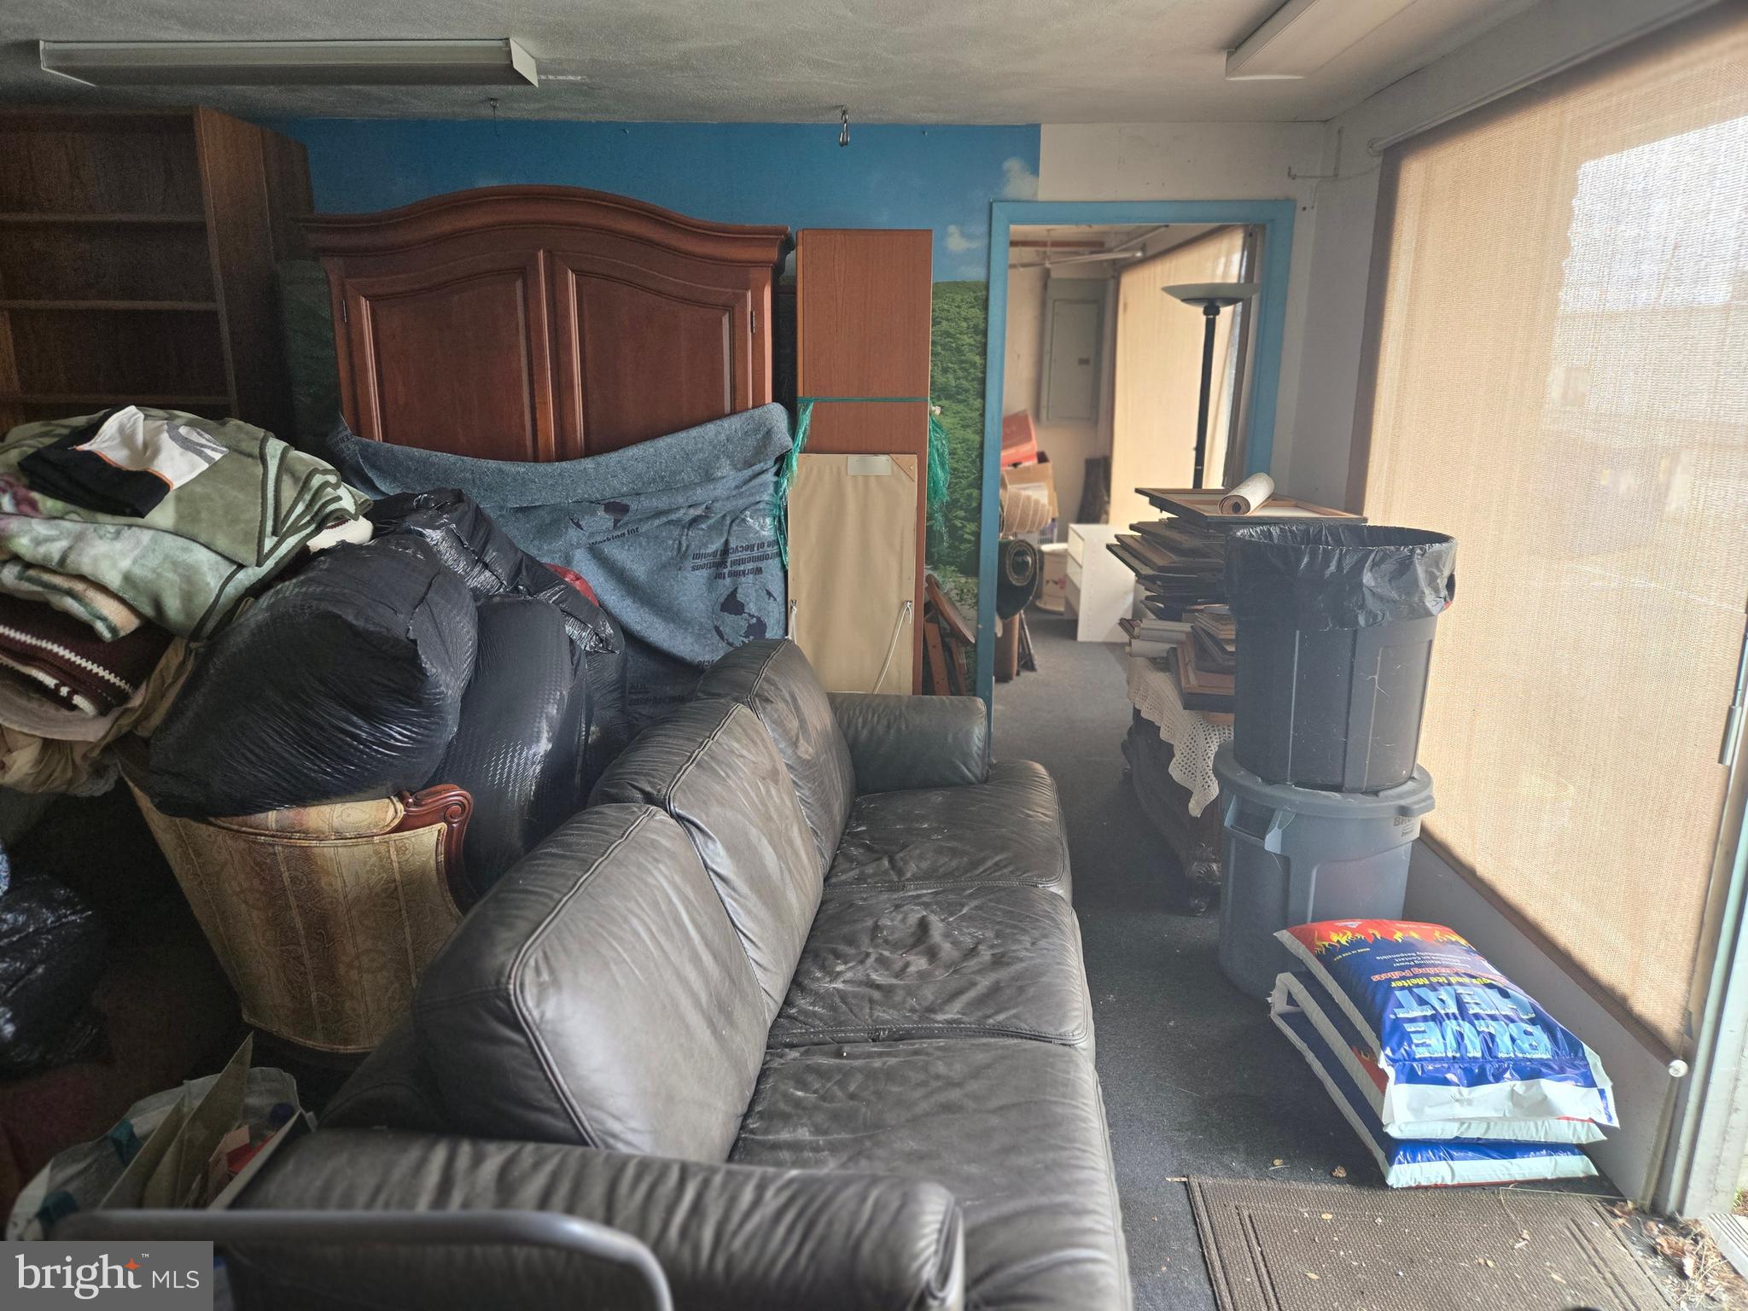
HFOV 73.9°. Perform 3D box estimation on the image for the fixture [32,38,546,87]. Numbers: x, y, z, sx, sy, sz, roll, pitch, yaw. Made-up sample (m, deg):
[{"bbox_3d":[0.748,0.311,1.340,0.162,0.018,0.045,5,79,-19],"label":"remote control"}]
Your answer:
[{"bbox_3d":[-1.530,-1.568,3.077,1.220,0.070,0.220,1,15,1],"label":"fixture"}]

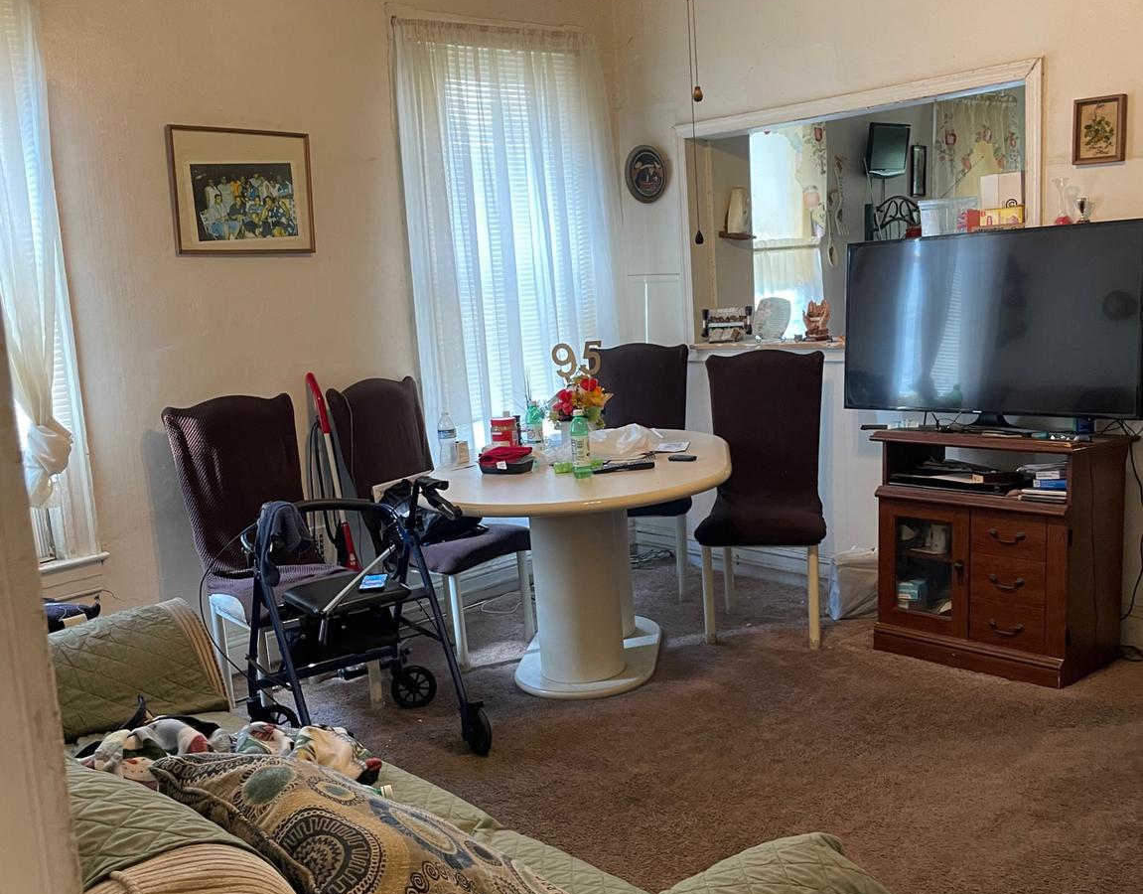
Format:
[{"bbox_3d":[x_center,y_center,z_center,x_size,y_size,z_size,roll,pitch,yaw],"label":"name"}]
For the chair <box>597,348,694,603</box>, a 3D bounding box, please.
[{"bbox_3d":[0.305,0.102,5.096,0.480,1.066,0.560,-2,9,9],"label":"chair"}]

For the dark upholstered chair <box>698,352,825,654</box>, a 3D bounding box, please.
[{"bbox_3d":[0.734,0.179,4.441,0.480,1.066,0.560,0,10,19],"label":"dark upholstered chair"}]

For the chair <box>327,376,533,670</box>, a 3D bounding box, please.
[{"bbox_3d":[-0.528,0.262,4.429,0.560,1.066,0.480,3,11,35],"label":"chair"}]

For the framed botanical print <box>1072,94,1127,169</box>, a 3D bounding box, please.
[{"bbox_3d":[1.807,-1.083,3.920,0.025,0.225,0.170,-12,12,-42],"label":"framed botanical print"}]

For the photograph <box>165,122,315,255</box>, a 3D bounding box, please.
[{"bbox_3d":[-1.204,-0.939,4.198,0.550,0.445,0.030,-12,12,-42],"label":"photograph"}]

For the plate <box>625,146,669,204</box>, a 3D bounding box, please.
[{"bbox_3d":[0.359,-1.292,5.437,0.030,0.270,0.250,-12,12,-42],"label":"plate"}]

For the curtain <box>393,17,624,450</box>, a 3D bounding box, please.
[{"bbox_3d":[-0.212,-0.773,5.088,1.170,2.100,0.100,-12,12,-42],"label":"curtain"}]

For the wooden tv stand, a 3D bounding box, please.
[{"bbox_3d":[1.482,0.336,4.010,0.430,0.795,0.700,-12,12,-41],"label":"wooden tv stand"}]

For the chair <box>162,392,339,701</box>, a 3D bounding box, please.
[{"bbox_3d":[-1.002,0.378,3.890,0.480,1.066,0.560,-10,11,-36],"label":"chair"}]

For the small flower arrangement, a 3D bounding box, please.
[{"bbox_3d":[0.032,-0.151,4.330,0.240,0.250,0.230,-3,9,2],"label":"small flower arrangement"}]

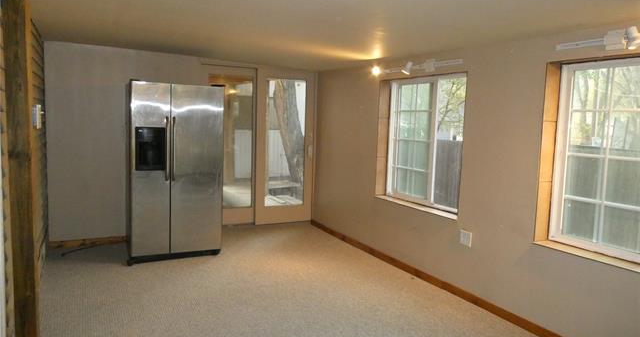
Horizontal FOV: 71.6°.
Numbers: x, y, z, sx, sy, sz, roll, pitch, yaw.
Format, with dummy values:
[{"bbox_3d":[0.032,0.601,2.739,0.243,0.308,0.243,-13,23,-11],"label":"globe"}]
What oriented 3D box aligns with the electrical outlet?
[{"bbox_3d":[1.188,0.570,3.607,0.012,0.117,0.117,-1,6,-27],"label":"electrical outlet"}]

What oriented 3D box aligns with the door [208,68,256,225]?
[{"bbox_3d":[-1.111,-0.275,5.621,0.745,2.015,0.050,-1,6,-27],"label":"door"}]

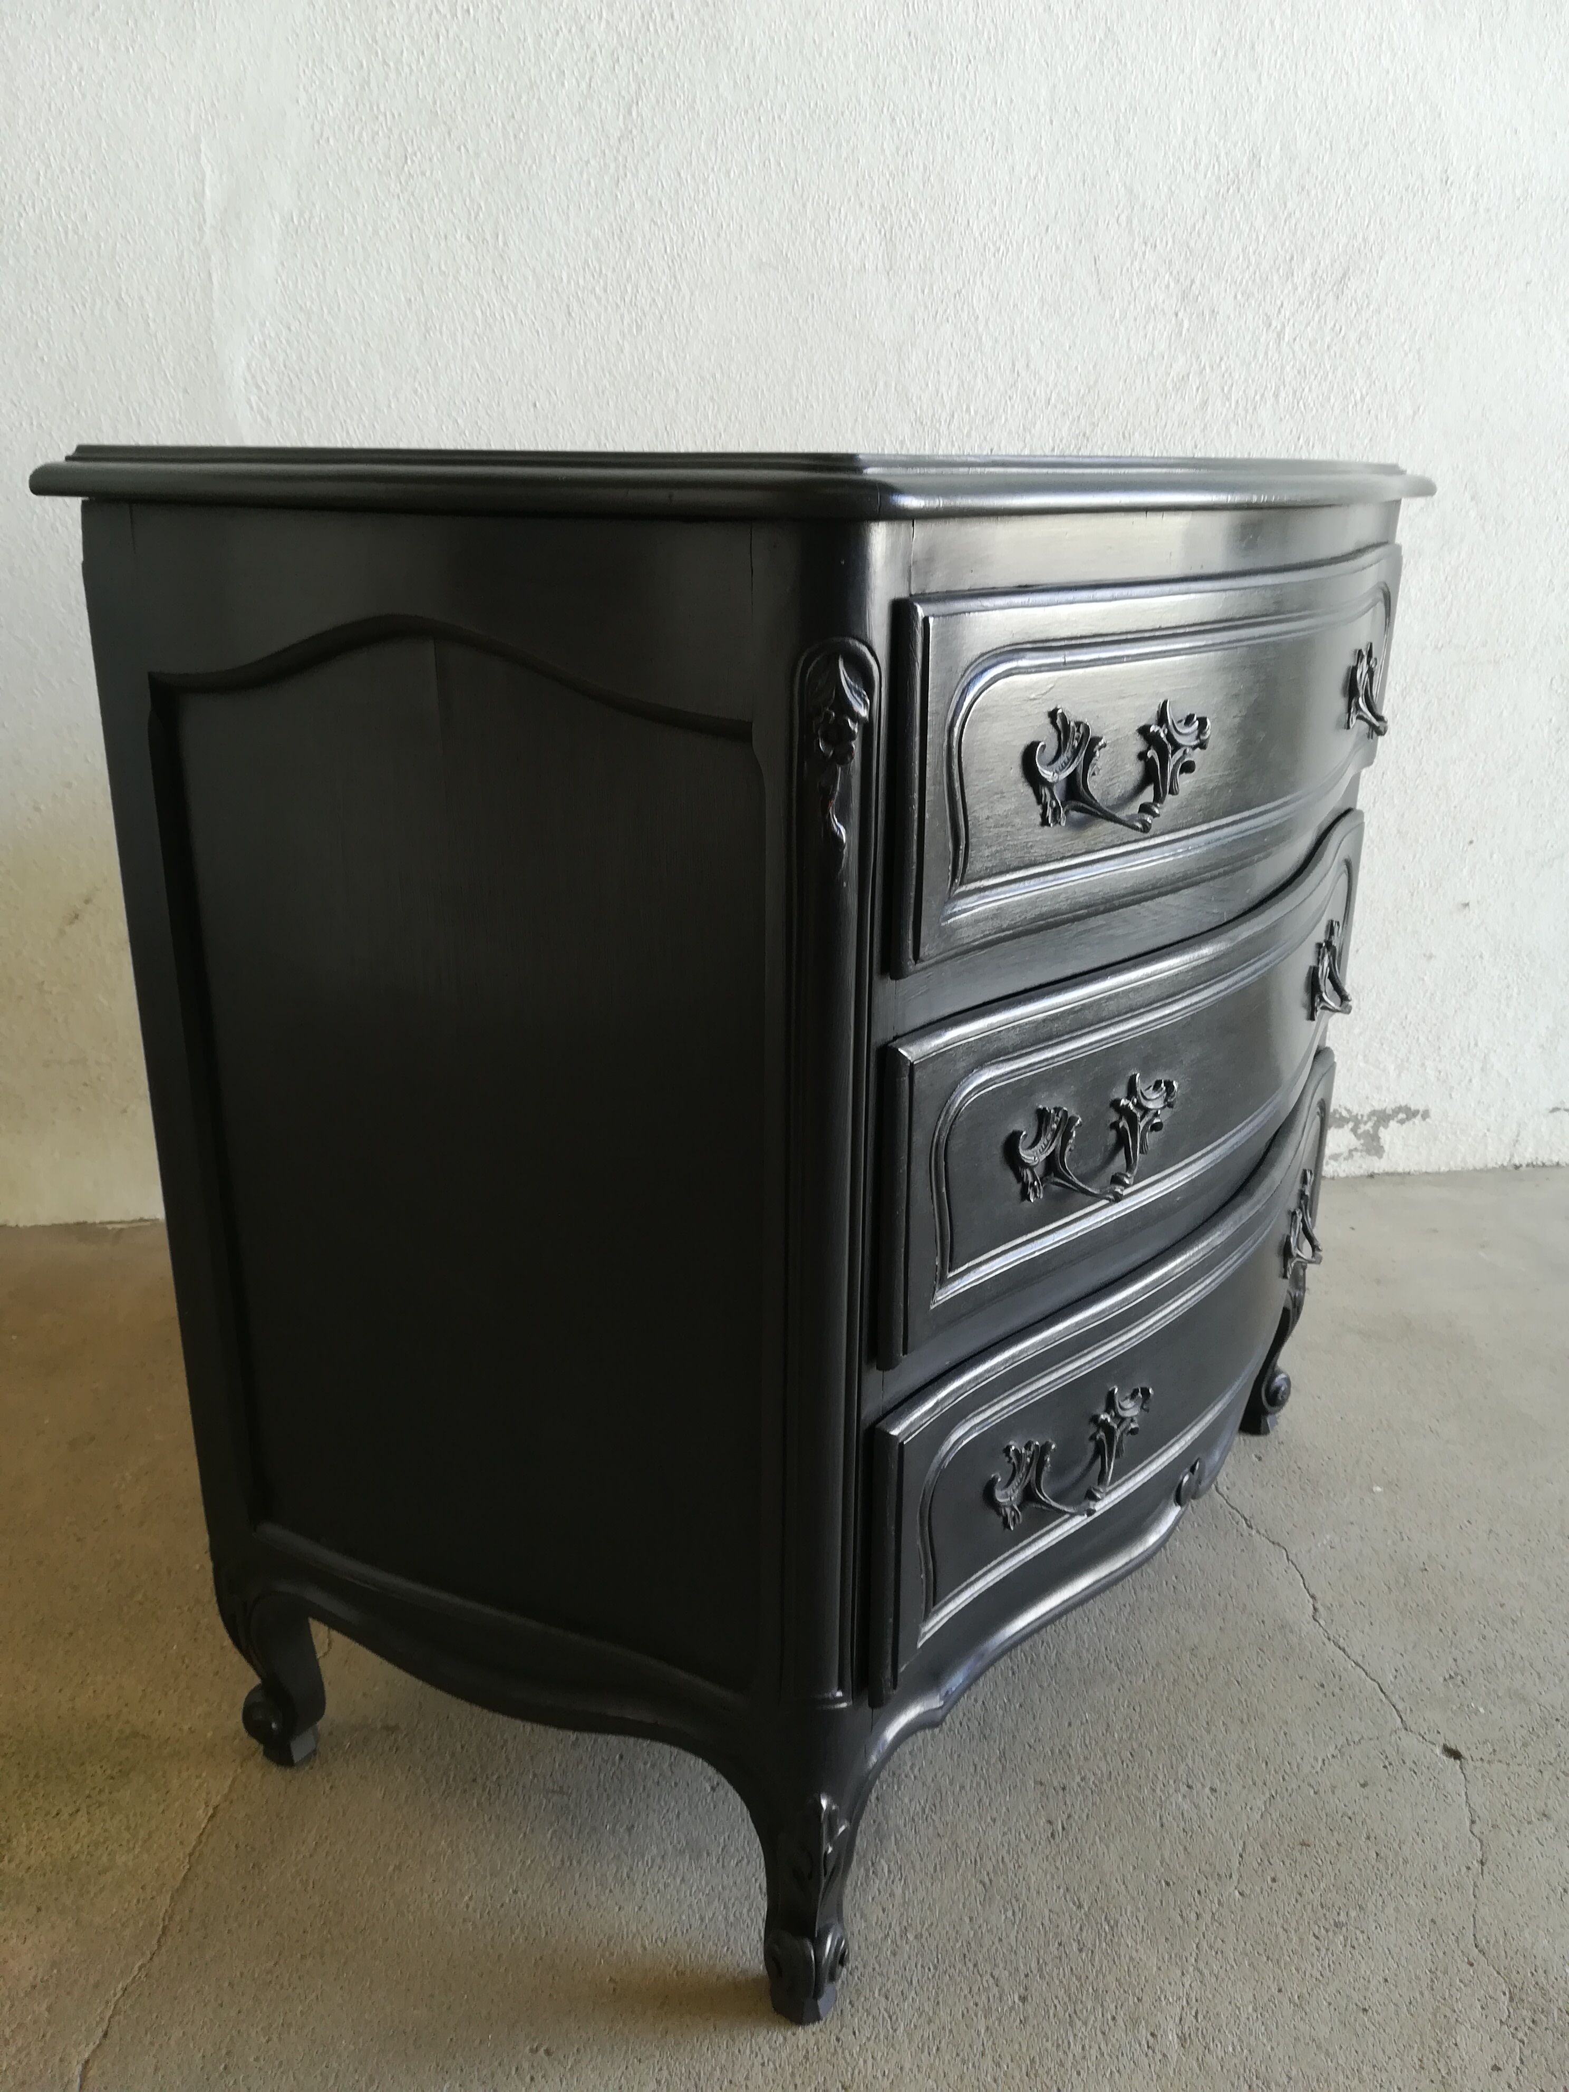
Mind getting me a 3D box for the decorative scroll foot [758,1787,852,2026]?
[{"bbox_3d":[0.013,0.470,0.869,0.054,0.167,0.061,-4,21,-11],"label":"decorative scroll foot"}]

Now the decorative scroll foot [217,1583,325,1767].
[{"bbox_3d":[-0.339,0.416,1.047,0.061,0.136,0.050,-4,21,-11],"label":"decorative scroll foot"}]

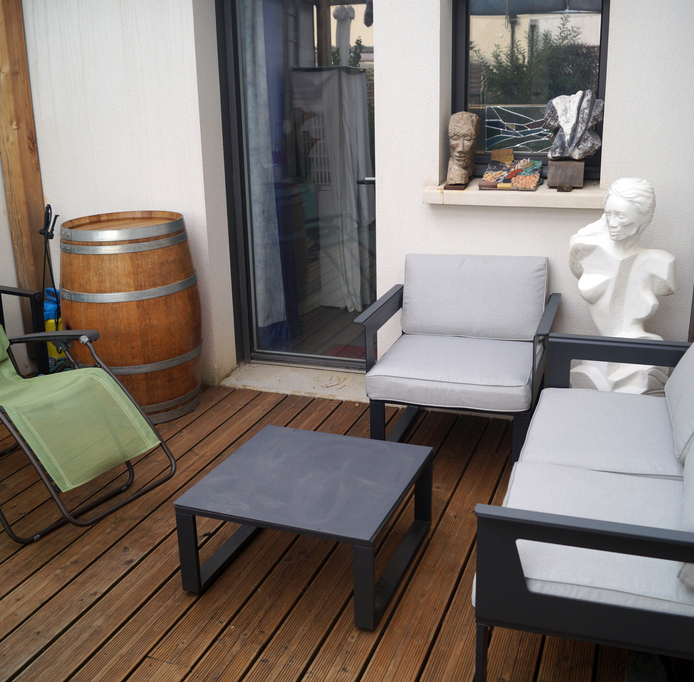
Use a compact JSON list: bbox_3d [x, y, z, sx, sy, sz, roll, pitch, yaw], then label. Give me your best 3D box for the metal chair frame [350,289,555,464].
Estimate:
[{"bbox_3d":[0.502,0.157,3.319,0.755,0.650,0.670,5,19,19],"label":"metal chair frame"}]

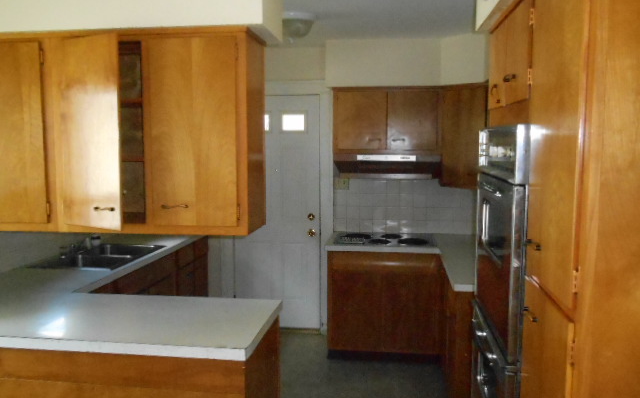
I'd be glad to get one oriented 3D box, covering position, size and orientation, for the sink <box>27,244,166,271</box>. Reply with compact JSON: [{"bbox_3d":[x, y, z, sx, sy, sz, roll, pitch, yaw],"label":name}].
[{"bbox_3d":[-1.468,0.467,3.867,0.550,0.180,0.850,1,5,7],"label":"sink"}]

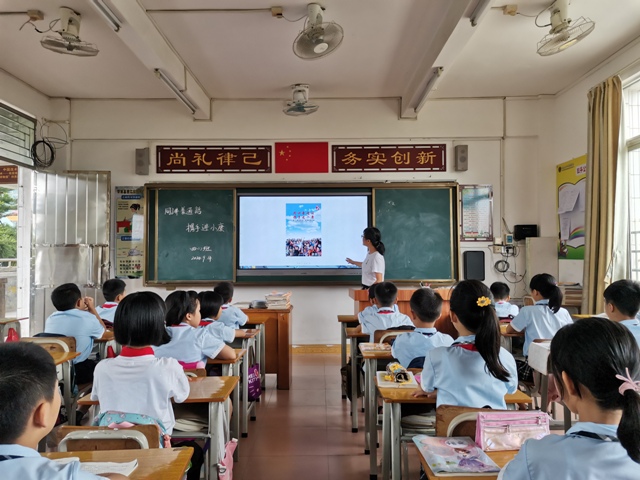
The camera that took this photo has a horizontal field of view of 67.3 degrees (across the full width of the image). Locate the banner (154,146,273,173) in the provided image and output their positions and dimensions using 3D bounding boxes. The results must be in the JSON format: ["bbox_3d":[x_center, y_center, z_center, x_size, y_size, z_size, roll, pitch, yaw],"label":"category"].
[{"bbox_3d":[-1.387,-1.048,6.329,1.500,0.370,0.030,0,-2,0],"label":"banner"}]

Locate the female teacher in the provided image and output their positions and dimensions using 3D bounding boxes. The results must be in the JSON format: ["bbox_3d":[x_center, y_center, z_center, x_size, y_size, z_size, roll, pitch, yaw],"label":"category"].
[{"bbox_3d":[0.540,0.659,5.603,0.460,1.620,0.460,0,-2,-12],"label":"female teacher"}]

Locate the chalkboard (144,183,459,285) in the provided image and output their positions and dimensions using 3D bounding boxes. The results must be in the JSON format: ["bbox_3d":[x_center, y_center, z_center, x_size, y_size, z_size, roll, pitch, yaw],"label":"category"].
[{"bbox_3d":[-0.234,-0.081,6.257,4.050,1.330,0.100,0,-2,0],"label":"chalkboard"}]

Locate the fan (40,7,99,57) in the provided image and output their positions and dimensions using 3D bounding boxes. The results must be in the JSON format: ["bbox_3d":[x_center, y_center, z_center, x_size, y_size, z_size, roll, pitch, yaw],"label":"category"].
[{"bbox_3d":[-2.106,-1.746,4.108,0.440,0.360,0.440,0,-2,0],"label":"fan"}]

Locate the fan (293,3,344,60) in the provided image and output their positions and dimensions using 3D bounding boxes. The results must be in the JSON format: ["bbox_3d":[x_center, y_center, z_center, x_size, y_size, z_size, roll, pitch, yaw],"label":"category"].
[{"bbox_3d":[-0.035,-1.730,4.026,0.430,0.410,0.430,-2,-2,33],"label":"fan"}]

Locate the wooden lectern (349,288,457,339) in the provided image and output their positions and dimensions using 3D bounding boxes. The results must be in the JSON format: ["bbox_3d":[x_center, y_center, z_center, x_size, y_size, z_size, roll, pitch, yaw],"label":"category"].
[{"bbox_3d":[0.908,0.966,5.056,1.130,0.920,0.640,0,-2,0],"label":"wooden lectern"}]

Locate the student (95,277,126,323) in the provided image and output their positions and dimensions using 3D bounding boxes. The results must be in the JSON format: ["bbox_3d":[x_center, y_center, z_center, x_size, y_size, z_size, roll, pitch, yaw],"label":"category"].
[{"bbox_3d":[-1.700,0.868,4.056,0.390,1.110,0.570,0,-2,5],"label":"student"}]

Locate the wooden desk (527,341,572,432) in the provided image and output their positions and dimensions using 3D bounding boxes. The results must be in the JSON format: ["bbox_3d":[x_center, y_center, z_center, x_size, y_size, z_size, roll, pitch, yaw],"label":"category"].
[{"bbox_3d":[1.650,0.993,2.831,0.600,0.720,0.420,0,-2,0],"label":"wooden desk"}]

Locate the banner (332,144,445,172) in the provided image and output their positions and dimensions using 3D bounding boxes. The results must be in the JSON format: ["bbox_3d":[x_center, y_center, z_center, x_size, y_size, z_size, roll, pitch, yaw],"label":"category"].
[{"bbox_3d":[0.901,-1.067,6.258,1.470,0.375,0.030,0,-2,0],"label":"banner"}]

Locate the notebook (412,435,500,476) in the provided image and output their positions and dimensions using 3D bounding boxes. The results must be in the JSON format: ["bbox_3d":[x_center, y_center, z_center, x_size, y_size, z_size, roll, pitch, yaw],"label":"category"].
[{"bbox_3d":[0.395,0.627,1.412,0.185,0.012,0.250,0,-2,-2],"label":"notebook"}]

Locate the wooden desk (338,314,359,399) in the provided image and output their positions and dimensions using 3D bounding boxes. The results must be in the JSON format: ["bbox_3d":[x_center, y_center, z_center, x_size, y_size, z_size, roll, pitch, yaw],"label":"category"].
[{"bbox_3d":[0.470,1.082,4.529,0.600,0.710,0.410,0,-2,0],"label":"wooden desk"}]

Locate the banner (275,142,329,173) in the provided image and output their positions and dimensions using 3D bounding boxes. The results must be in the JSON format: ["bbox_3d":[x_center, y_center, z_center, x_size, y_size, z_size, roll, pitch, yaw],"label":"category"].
[{"bbox_3d":[-0.236,-1.080,6.269,0.685,0.410,0.012,0,-2,0],"label":"banner"}]

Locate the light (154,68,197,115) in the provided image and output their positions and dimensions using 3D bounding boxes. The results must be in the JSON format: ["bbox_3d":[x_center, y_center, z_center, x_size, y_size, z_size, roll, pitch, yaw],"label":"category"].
[{"bbox_3d":[-1.528,-1.556,5.181,0.070,0.100,1.240,0,-2,0],"label":"light"}]

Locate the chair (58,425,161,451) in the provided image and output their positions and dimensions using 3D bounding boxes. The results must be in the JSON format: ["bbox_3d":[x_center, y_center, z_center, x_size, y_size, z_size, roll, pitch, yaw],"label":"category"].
[{"bbox_3d":[-0.680,0.972,1.722,0.360,0.760,0.420,0,-2,0],"label":"chair"}]

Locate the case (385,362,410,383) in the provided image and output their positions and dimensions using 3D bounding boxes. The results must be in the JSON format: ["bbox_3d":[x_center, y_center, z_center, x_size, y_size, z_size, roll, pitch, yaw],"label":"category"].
[{"bbox_3d":[0.346,0.579,2.111,0.075,0.060,0.180,0,-2,0],"label":"case"}]

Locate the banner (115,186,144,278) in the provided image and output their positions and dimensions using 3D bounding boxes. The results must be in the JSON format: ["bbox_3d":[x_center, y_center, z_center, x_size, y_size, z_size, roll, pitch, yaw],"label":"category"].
[{"bbox_3d":[-2.459,-0.102,6.249,0.425,1.190,0.015,0,-2,0],"label":"banner"}]

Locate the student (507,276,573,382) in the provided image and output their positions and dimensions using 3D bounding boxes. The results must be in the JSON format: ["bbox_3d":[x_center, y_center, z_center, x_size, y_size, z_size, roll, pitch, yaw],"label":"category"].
[{"bbox_3d":[1.500,0.820,3.477,0.420,1.170,0.580,0,-2,-9],"label":"student"}]

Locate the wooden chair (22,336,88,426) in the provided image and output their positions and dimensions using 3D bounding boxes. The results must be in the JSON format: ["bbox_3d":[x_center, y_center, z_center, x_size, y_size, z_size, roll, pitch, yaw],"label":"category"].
[{"bbox_3d":[-1.682,1.009,3.167,0.370,0.760,0.430,0,-2,0],"label":"wooden chair"}]

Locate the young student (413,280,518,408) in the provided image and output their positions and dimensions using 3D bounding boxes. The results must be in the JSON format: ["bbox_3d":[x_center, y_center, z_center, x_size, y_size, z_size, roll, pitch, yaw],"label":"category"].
[{"bbox_3d":[0.535,0.740,1.834,0.400,1.180,0.550,0,-2,-6],"label":"young student"}]

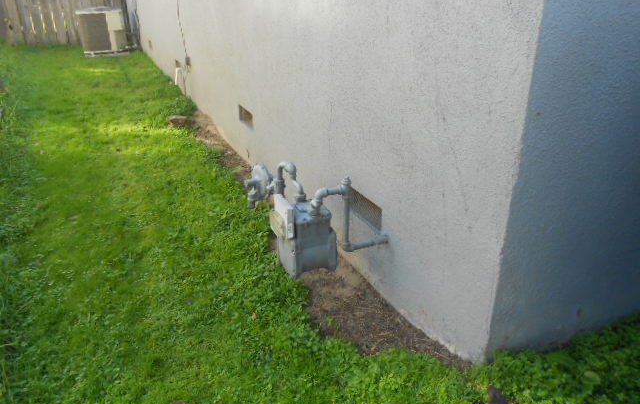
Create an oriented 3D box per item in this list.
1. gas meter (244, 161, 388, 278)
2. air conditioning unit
[{"bbox_3d":[-0.030,0.009,2.457,0.553,0.413,0.630,-12,27,-23],"label":"gas meter"},{"bbox_3d":[-4.326,-3.381,9.526,0.792,0.784,0.756,-12,27,-23],"label":"air conditioning unit"}]

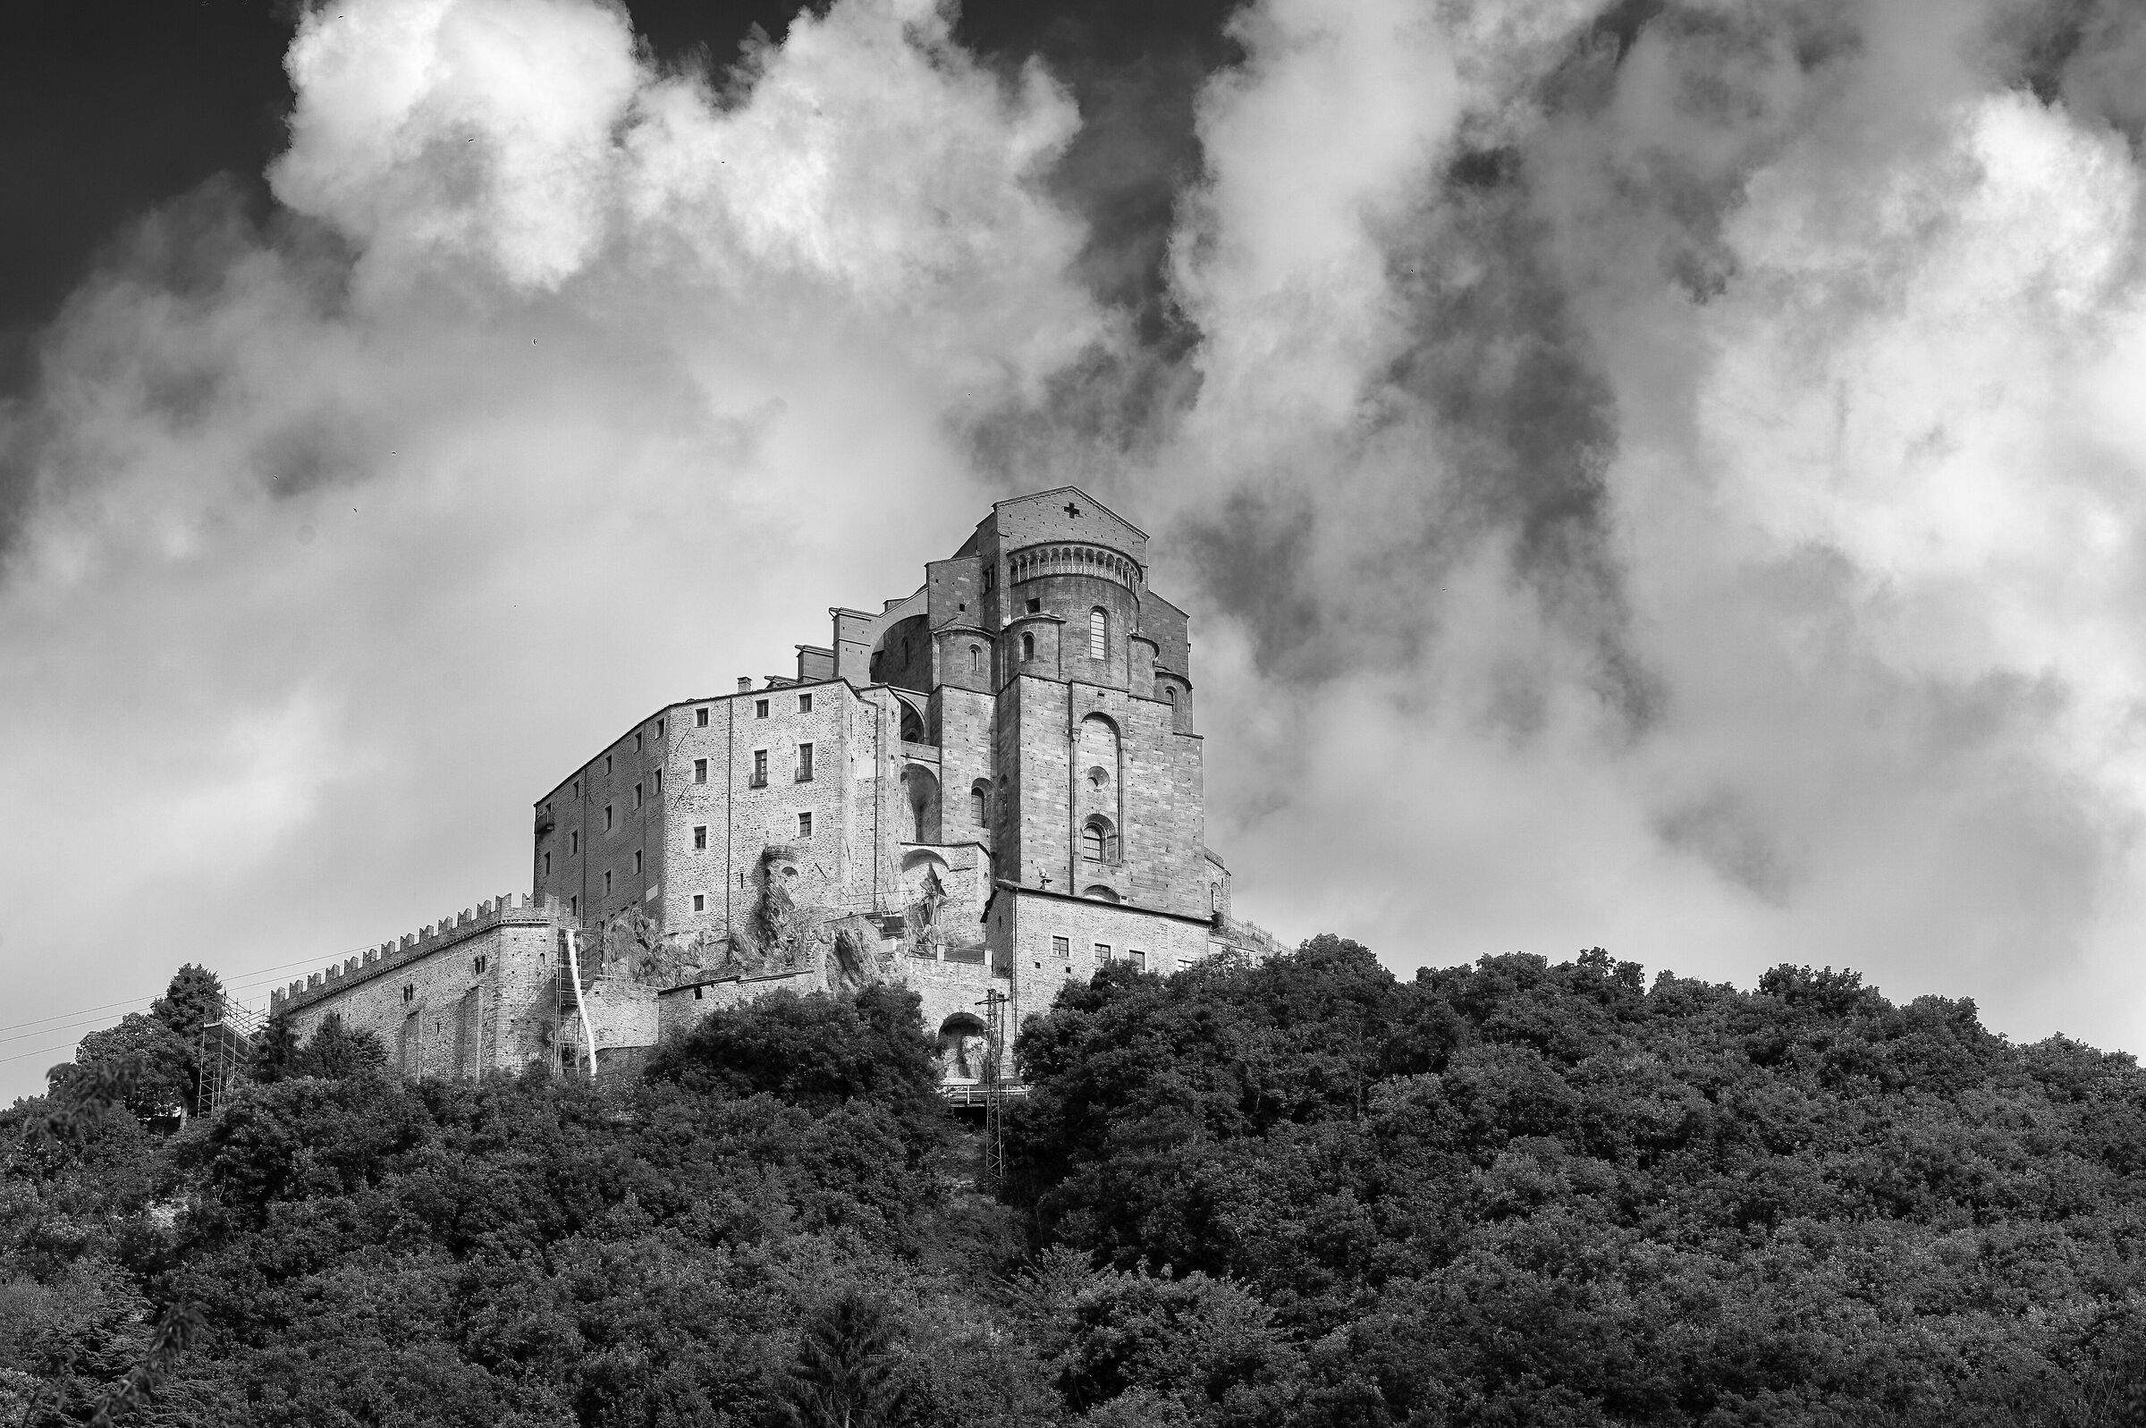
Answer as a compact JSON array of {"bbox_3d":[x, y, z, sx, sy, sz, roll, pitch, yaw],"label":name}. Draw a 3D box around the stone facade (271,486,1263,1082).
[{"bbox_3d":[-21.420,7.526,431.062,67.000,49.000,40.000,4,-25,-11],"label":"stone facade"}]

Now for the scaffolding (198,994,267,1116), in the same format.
[{"bbox_3d":[-62.438,25.264,442.370,3.300,9.000,4.200,-13,-28,25],"label":"scaffolding"}]

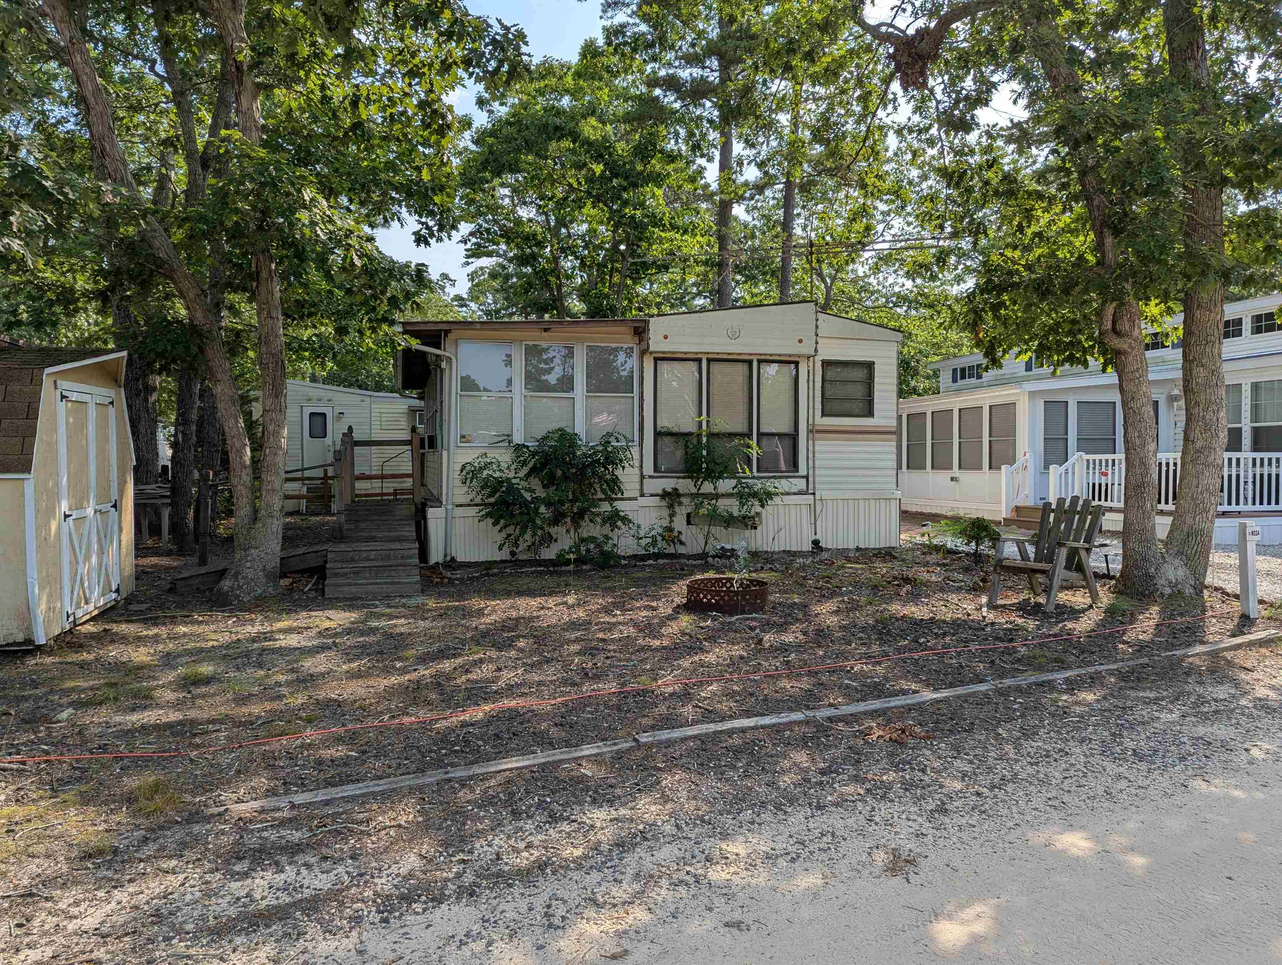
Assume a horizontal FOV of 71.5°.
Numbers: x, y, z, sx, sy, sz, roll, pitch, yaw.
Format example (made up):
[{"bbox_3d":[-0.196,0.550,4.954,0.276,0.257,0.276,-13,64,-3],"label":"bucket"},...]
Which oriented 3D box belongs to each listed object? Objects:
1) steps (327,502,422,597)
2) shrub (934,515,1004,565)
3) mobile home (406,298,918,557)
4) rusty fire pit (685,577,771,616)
[{"bbox_3d":[-3.041,0.712,10.250,0.920,0.730,3.000,-1,2,-15],"label":"steps"},{"bbox_3d":[4.180,0.719,11.333,0.820,0.630,0.750,0,2,0],"label":"shrub"},{"bbox_3d":[-0.942,-0.979,17.454,7.150,3.600,10.500,-1,2,-15],"label":"mobile home"},{"bbox_3d":[0.800,1.045,8.202,0.760,0.210,0.760,0,2,0],"label":"rusty fire pit"}]

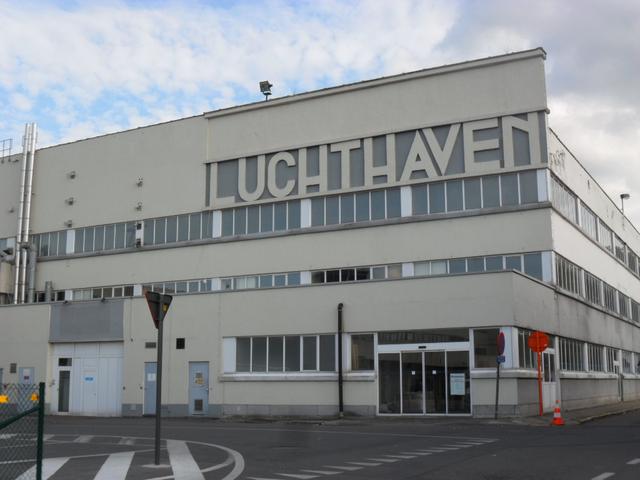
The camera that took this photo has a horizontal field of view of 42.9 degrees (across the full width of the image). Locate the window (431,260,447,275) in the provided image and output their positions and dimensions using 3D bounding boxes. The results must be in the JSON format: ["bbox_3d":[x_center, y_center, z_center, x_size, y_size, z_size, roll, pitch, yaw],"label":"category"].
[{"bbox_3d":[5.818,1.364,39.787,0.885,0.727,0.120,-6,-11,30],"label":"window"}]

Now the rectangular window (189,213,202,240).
[{"bbox_3d":[-6.693,-0.707,43.936,0.825,1.540,0.150,-6,-11,27],"label":"rectangular window"}]

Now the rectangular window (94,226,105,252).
[{"bbox_3d":[-12.684,-0.052,46.971,0.779,1.411,0.150,-6,-11,27],"label":"rectangular window"}]

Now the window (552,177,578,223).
[{"bbox_3d":[11.214,-1.739,37.300,0.120,1.384,5.613,-6,-11,28],"label":"window"}]

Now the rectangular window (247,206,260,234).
[{"bbox_3d":[-3.365,-1.018,41.434,0.828,1.448,0.100,-6,-11,28],"label":"rectangular window"}]

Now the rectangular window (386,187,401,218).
[{"bbox_3d":[3.594,-1.776,39.174,0.702,1.523,0.100,-6,-11,28],"label":"rectangular window"}]

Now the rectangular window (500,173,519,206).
[{"bbox_3d":[8.264,-2.168,35.308,0.776,1.432,0.100,-6,-11,28],"label":"rectangular window"}]

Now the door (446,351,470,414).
[{"bbox_3d":[4.817,4.964,28.241,0.900,2.230,0.080,-6,-11,28],"label":"door"}]

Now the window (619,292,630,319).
[{"bbox_3d":[21.142,4.543,56.400,0.150,1.427,4.912,-5,-11,28],"label":"window"}]

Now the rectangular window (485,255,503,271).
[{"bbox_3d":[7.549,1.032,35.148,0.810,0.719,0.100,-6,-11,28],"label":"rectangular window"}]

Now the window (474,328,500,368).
[{"bbox_3d":[5.744,3.726,27.939,0.970,1.400,0.100,-6,-11,28],"label":"window"}]

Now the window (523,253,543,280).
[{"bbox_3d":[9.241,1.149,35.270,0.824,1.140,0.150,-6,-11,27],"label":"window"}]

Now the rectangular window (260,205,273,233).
[{"bbox_3d":[-2.698,-1.067,41.900,0.809,1.452,0.150,-6,-11,27],"label":"rectangular window"}]

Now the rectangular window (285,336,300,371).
[{"bbox_3d":[-1.024,4.420,31.506,0.719,1.372,0.100,-6,-11,28],"label":"rectangular window"}]

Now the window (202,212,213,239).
[{"bbox_3d":[-6.573,-0.849,47.540,0.774,1.548,0.120,-6,-11,30],"label":"window"}]

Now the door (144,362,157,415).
[{"bbox_3d":[-7.377,6.542,35.819,0.814,2.274,0.100,-6,-11,28],"label":"door"}]

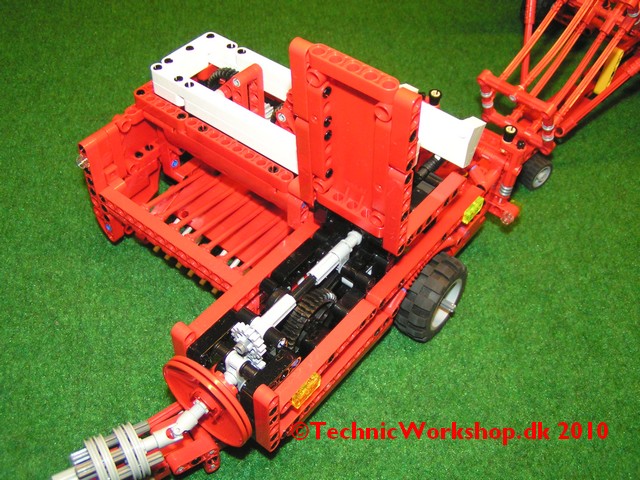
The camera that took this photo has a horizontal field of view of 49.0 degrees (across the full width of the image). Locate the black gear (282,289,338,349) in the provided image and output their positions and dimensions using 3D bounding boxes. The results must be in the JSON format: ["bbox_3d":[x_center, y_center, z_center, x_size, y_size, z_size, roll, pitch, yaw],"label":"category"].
[{"bbox_3d":[-0.005,0.039,0.328,0.008,0.038,0.038,31,54,24],"label":"black gear"}]

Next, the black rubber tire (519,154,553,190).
[{"bbox_3d":[0.137,-0.043,0.446,0.022,0.022,0.013,-28,53,-25],"label":"black rubber tire"}]

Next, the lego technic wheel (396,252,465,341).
[{"bbox_3d":[0.055,0.028,0.351,0.021,0.044,0.044,31,54,24],"label":"lego technic wheel"}]

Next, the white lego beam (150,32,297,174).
[{"bbox_3d":[-0.035,-0.074,0.371,0.107,0.016,0.048,31,54,24],"label":"white lego beam"}]

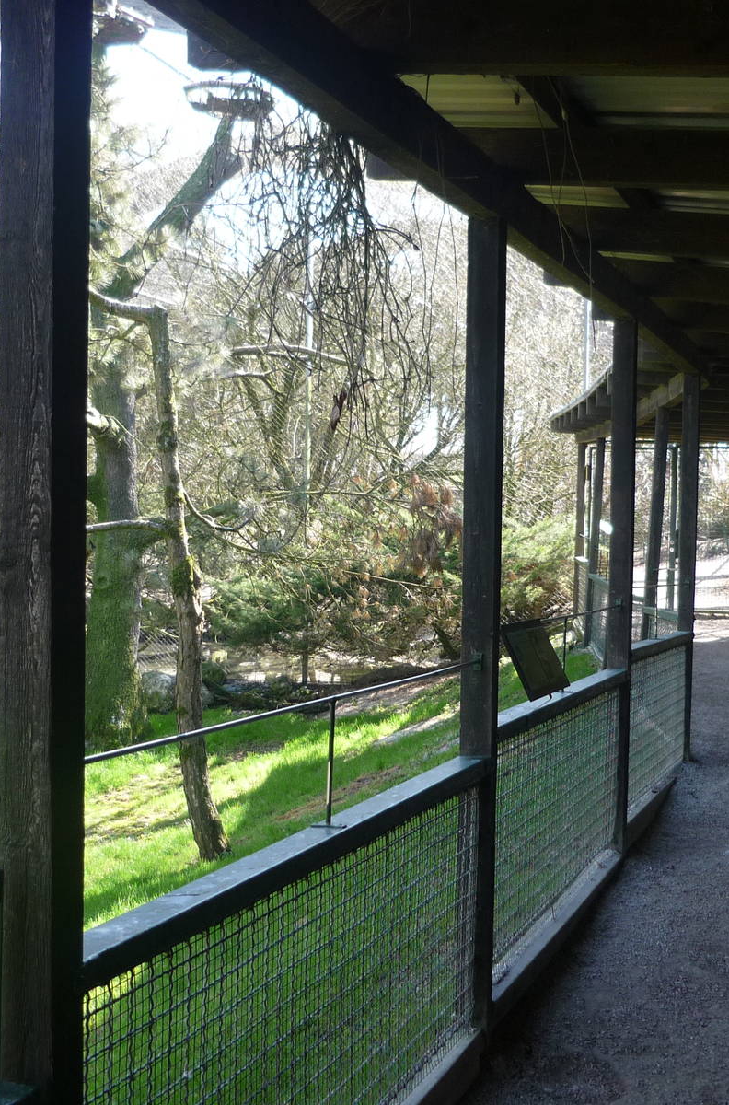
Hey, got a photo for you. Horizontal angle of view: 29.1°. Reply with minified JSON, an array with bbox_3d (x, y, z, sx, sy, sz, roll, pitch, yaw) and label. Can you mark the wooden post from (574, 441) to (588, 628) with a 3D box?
[{"bbox_3d":[2.917,-0.223,19.000,0.099,2.524,0.099,2,2,5],"label":"wooden post"}]

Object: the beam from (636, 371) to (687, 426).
[{"bbox_3d":[2.364,-1.235,11.200,0.110,0.165,3.300,1,2,6],"label":"beam"}]

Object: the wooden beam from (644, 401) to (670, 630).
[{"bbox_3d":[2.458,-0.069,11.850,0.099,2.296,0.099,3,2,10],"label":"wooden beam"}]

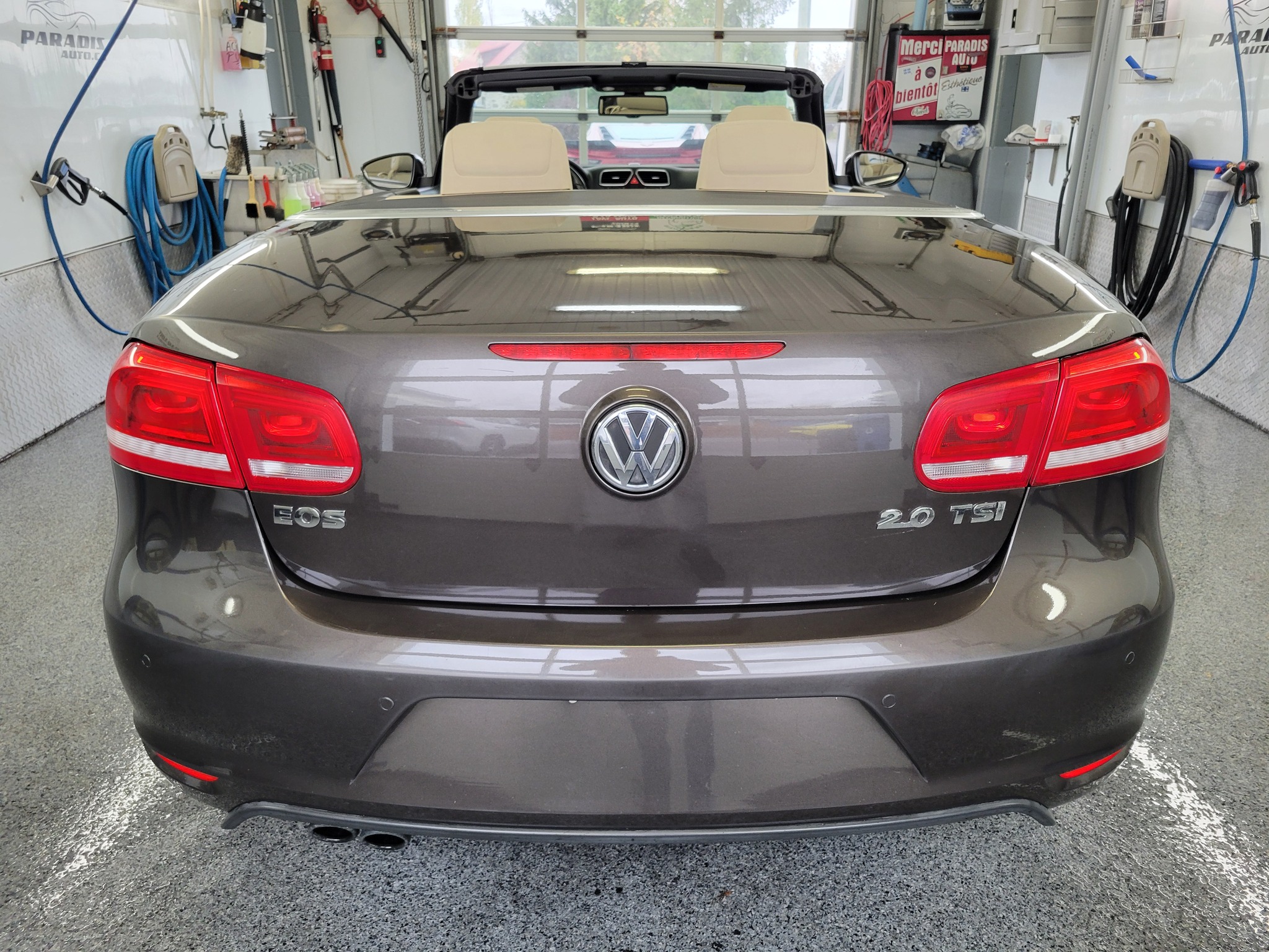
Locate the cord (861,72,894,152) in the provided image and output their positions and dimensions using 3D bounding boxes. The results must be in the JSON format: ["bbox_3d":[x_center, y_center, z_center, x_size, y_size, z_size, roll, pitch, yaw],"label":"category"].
[{"bbox_3d":[1.594,-2.392,6.264,0.210,0.500,0.120,0,22,0],"label":"cord"}]

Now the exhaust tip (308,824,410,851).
[{"bbox_3d":[-0.413,0.528,1.494,0.150,0.065,0.130,0,22,1],"label":"exhaust tip"}]

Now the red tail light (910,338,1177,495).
[{"bbox_3d":[0.631,-0.106,1.441,0.530,0.190,0.230,-5,22,-11],"label":"red tail light"}]

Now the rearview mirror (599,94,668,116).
[{"bbox_3d":[-0.005,-1.239,3.188,0.238,0.070,0.045,2,22,6],"label":"rearview mirror"}]

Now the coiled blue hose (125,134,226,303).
[{"bbox_3d":[-2.299,-1.260,4.855,0.210,0.860,0.570,0,22,0],"label":"coiled blue hose"}]

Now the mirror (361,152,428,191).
[{"bbox_3d":[-0.893,-1.138,3.539,0.235,0.145,0.140,0,22,1],"label":"mirror"}]

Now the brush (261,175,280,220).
[{"bbox_3d":[-2.071,-1.576,5.418,0.075,0.245,0.030,-6,23,-14],"label":"brush"}]

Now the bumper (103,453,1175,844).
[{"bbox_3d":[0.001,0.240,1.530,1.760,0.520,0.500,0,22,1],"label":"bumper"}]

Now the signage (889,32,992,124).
[{"bbox_3d":[1.964,-2.561,6.111,0.620,0.540,0.100,0,22,0],"label":"signage"}]

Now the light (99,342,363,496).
[{"bbox_3d":[-0.633,-0.107,1.459,0.530,0.190,0.230,5,22,12],"label":"light"}]

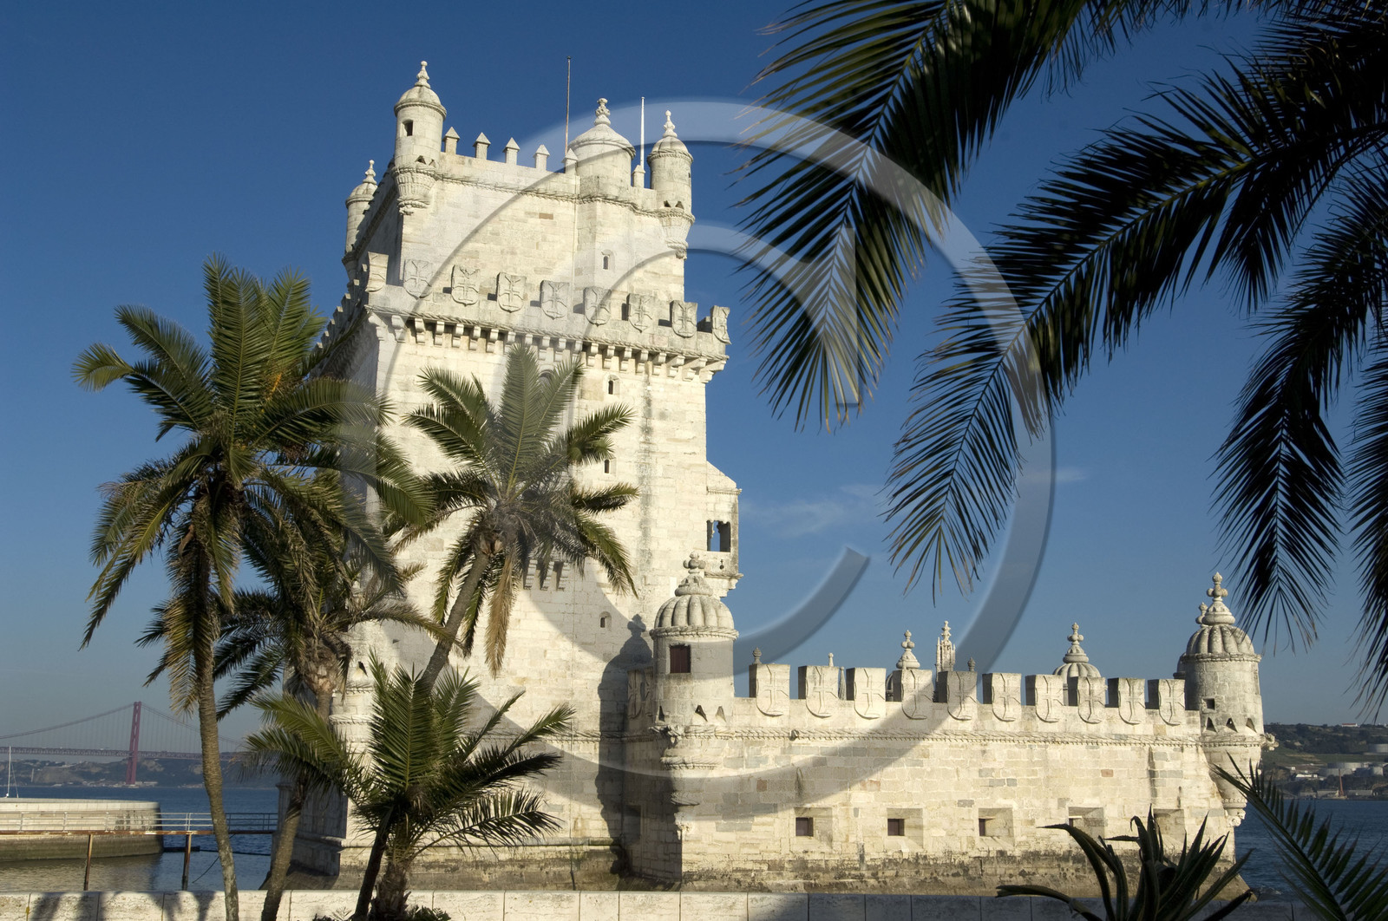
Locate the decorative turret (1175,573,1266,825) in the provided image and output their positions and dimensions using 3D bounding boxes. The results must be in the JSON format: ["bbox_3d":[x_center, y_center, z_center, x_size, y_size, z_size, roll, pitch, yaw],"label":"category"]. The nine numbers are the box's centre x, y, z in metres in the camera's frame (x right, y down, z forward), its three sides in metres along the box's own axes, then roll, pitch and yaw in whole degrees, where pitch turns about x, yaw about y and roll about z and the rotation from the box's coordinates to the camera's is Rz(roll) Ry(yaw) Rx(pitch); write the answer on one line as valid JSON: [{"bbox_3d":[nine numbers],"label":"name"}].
[{"bbox_3d":[19.466,8.638,52.032,2.998,9.088,2.998,4,-14,-16],"label":"decorative turret"}]

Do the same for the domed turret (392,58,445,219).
[{"bbox_3d":[-10.077,-11.744,52.288,1.880,6.370,1.880,6,-14,-24],"label":"domed turret"}]

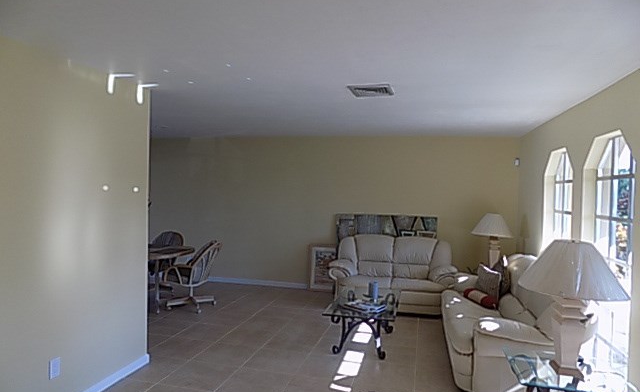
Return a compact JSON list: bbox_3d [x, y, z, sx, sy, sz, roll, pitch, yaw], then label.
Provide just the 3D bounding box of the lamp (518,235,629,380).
[{"bbox_3d":[1.426,0.631,2.404,0.520,0.770,0.520,2,1,14],"label":"lamp"}]

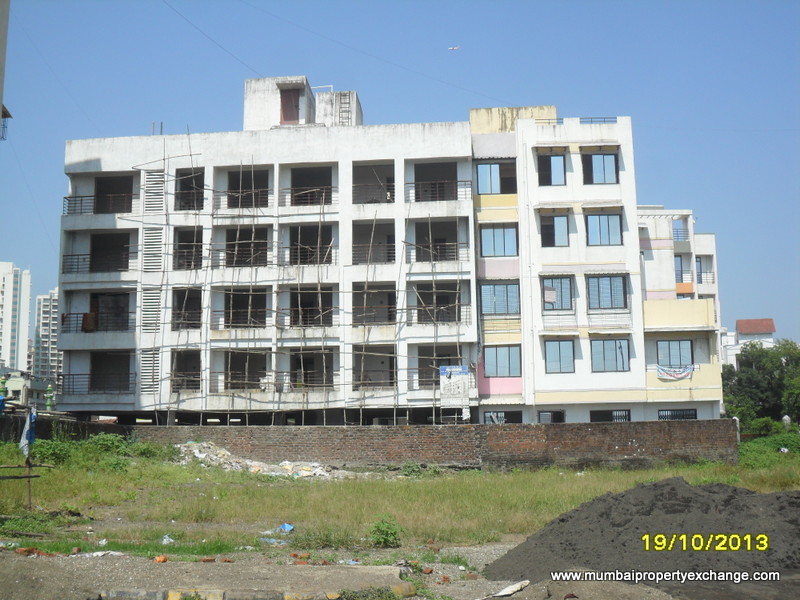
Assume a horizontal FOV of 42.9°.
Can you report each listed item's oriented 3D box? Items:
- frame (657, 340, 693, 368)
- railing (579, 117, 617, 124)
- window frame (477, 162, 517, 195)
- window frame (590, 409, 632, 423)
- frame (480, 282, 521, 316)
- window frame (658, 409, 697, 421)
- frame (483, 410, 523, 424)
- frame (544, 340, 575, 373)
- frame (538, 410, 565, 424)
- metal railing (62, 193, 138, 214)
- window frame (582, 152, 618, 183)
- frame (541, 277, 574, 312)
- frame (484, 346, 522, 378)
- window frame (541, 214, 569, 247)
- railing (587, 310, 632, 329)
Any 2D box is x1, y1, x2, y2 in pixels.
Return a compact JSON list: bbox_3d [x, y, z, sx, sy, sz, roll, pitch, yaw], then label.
[{"bbox_3d":[12.964,2.628,47.823,1.686,1.450,0.150,-1,-8,4],"label":"frame"},{"bbox_3d":[9.456,-8.526,48.363,1.759,0.335,0.060,-1,-9,3],"label":"railing"},{"bbox_3d":[4.742,-5.867,49.308,1.882,1.542,0.150,-1,-8,4],"label":"window frame"},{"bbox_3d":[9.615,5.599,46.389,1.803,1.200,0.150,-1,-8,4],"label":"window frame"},{"bbox_3d":[4.806,0.000,48.484,1.869,1.492,0.150,-1,-8,4],"label":"frame"},{"bbox_3d":[12.809,5.611,46.737,1.748,1.200,0.120,-1,-9,3],"label":"window frame"},{"bbox_3d":[4.814,5.772,47.158,1.751,1.200,0.120,-1,-9,3],"label":"frame"},{"bbox_3d":[7.403,2.633,46.979,1.304,1.527,0.150,-1,-8,4],"label":"frame"},{"bbox_3d":[7.047,5.740,47.038,1.246,1.200,0.120,-1,-9,3],"label":"frame"},{"bbox_3d":[-14.633,-4.591,50.547,3.788,0.923,1.100,-1,-9,3],"label":"metal railing"},{"bbox_3d":[9.516,-6.170,48.038,1.646,1.465,0.150,-1,-8,4],"label":"window frame"},{"bbox_3d":[7.322,-0.260,47.179,1.294,1.548,0.120,-1,-9,3],"label":"frame"},{"bbox_3d":[4.893,2.896,48.074,1.759,1.538,0.150,-1,-8,4],"label":"frame"},{"bbox_3d":[7.298,-3.215,47.803,1.281,1.494,0.150,-1,-8,4],"label":"window frame"},{"bbox_3d":[9.653,0.955,46.801,2.066,0.764,0.350,-1,-8,4],"label":"railing"}]

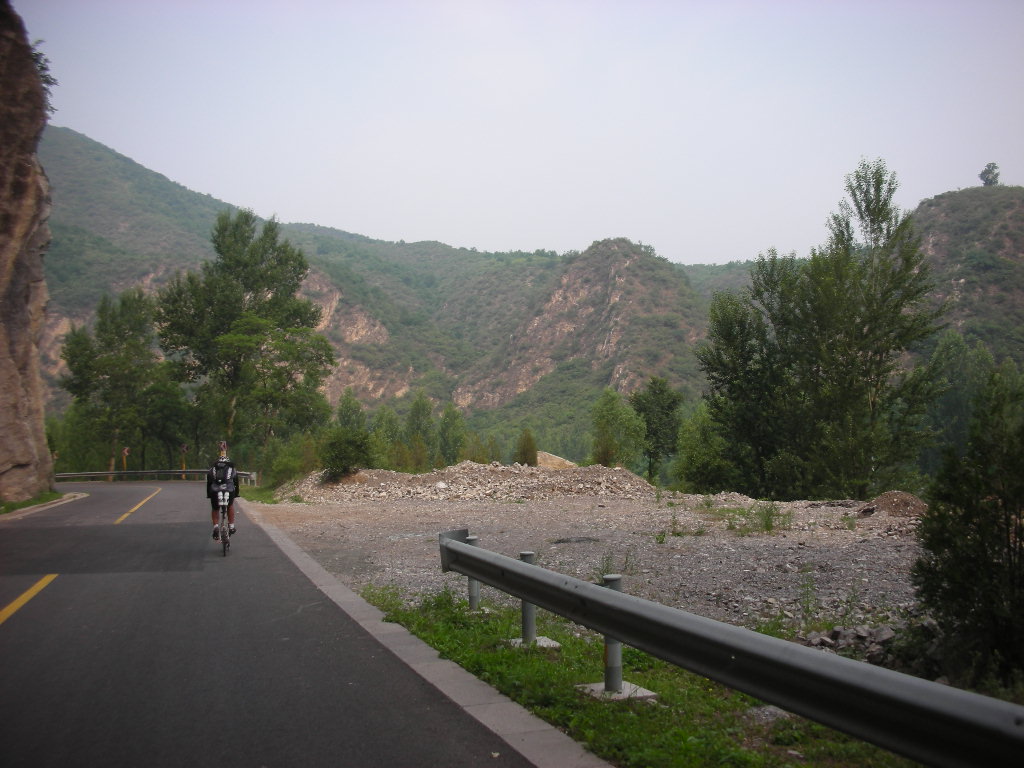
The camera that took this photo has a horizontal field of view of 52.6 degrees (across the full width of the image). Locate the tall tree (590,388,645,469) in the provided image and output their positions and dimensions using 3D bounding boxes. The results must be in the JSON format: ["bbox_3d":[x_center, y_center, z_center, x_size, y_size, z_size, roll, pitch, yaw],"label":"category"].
[{"bbox_3d":[7.031,3.365,69.000,3.599,6.131,3.239,0,-5,6],"label":"tall tree"}]

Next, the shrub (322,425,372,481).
[{"bbox_3d":[-7.558,3.178,47.000,2.270,2.497,2.156,1,-5,-9],"label":"shrub"}]

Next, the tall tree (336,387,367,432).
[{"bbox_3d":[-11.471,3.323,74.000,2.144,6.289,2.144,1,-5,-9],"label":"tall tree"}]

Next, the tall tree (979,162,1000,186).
[{"bbox_3d":[147.576,-64.593,320.000,6.799,7.726,6.799,-2,-5,25],"label":"tall tree"}]

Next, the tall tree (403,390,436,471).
[{"bbox_3d":[-6.968,3.955,78.000,2.561,6.931,2.561,0,-5,-5],"label":"tall tree"}]

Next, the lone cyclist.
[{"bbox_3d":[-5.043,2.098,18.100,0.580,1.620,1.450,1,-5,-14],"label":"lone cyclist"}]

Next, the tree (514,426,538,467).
[{"bbox_3d":[0.743,3.661,57.000,1.431,2.643,1.360,0,-5,1],"label":"tree"}]

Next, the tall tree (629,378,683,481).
[{"bbox_3d":[8.731,2.860,63.000,3.286,6.632,3.121,-1,-5,8],"label":"tall tree"}]

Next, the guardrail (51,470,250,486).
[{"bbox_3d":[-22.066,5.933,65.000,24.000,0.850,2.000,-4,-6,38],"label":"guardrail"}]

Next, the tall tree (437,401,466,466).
[{"bbox_3d":[-4.675,4.365,80.000,2.318,6.181,2.318,0,-5,-3],"label":"tall tree"}]

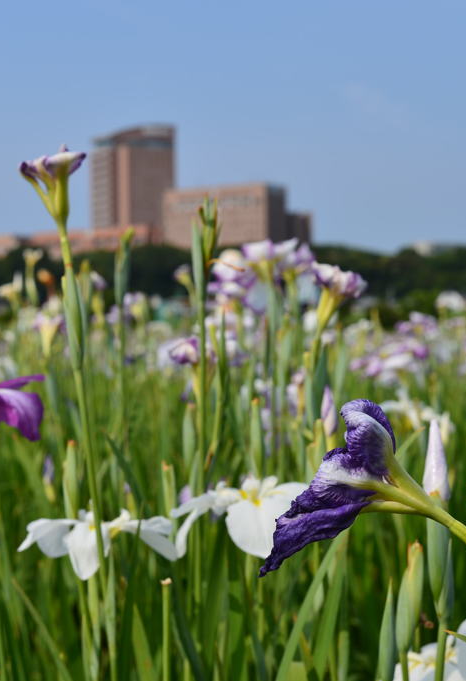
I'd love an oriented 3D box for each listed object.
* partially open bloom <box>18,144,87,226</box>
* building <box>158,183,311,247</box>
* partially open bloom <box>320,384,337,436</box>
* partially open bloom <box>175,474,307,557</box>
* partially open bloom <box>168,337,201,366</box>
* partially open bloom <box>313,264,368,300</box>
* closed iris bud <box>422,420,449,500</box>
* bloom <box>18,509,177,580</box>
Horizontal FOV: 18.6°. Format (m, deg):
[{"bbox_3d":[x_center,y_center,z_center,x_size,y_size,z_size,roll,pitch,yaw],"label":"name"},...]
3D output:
[{"bbox_3d":[-0.175,-0.150,1.370,0.064,0.076,0.058,0,1,0],"label":"partially open bloom"},{"bbox_3d":[1.539,-53.440,625.000,61.000,30.000,30.000,1,1,38],"label":"building"},{"bbox_3d":[0.112,0.082,1.670,0.021,0.060,0.020,0,1,0],"label":"partially open bloom"},{"bbox_3d":[0.008,0.166,1.340,0.133,0.076,0.128,0,1,0],"label":"partially open bloom"},{"bbox_3d":[-0.067,0.015,1.950,0.046,0.040,0.045,0,1,0],"label":"partially open bloom"},{"bbox_3d":[0.129,-0.071,1.700,0.063,0.045,0.060,0,1,0],"label":"partially open bloom"},{"bbox_3d":[0.171,0.101,1.200,0.024,0.067,0.024,0,1,0],"label":"closed iris bud"},{"bbox_3d":[-0.132,0.200,1.400,0.152,0.066,0.135,0,1,0],"label":"bloom"}]

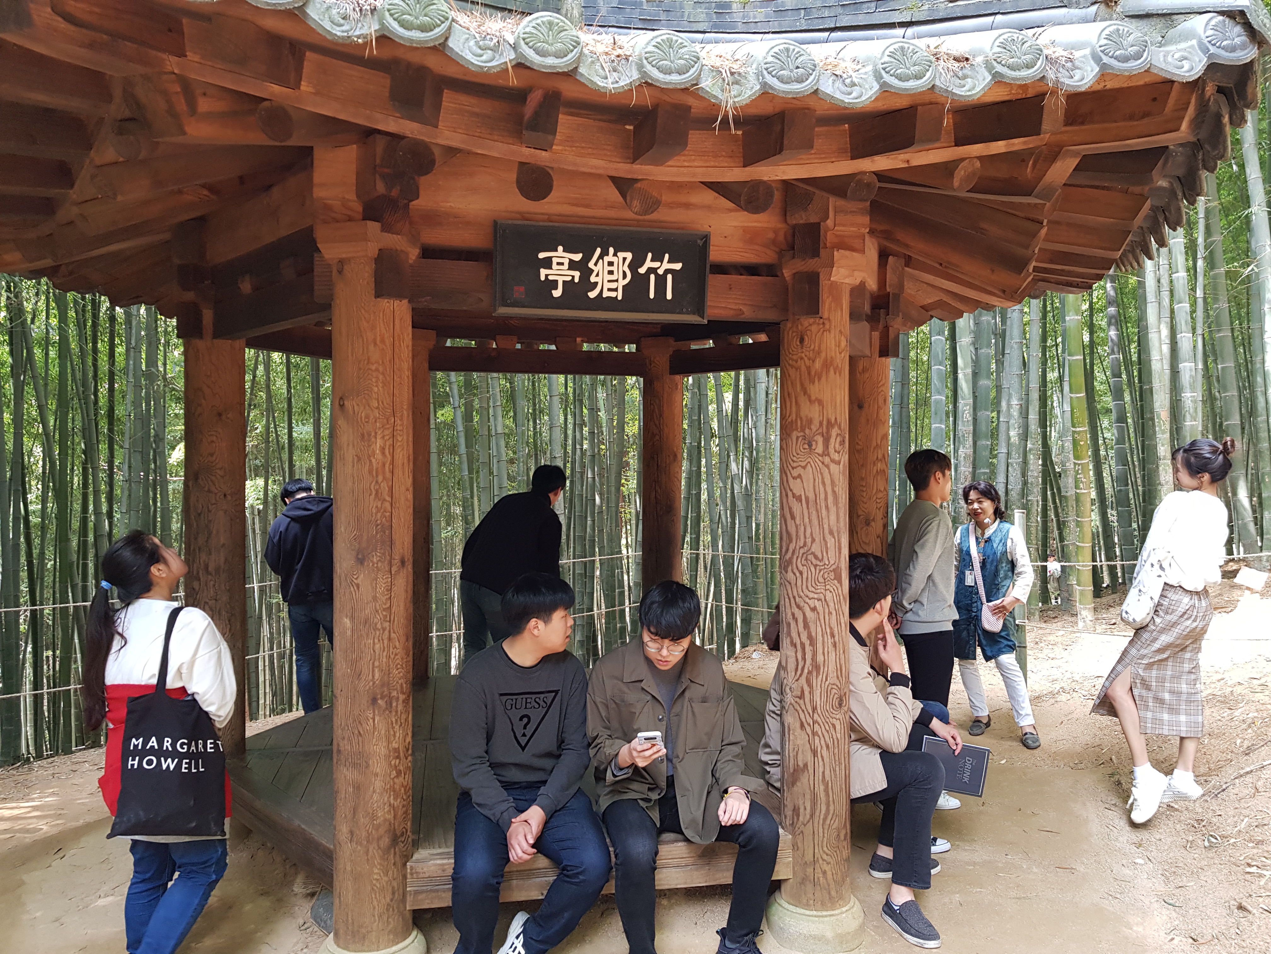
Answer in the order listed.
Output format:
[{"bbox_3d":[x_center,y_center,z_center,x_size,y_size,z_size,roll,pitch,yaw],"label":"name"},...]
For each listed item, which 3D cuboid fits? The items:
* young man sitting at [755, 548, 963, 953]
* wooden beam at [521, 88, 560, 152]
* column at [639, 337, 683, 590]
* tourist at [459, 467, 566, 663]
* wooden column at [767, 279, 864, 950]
[{"bbox_3d":[0.847,0.917,3.580,0.664,1.258,0.629,0,1,19],"label":"young man sitting"},{"bbox_3d":[-0.223,-0.834,2.239,0.075,0.100,0.326,0,13,-9],"label":"wooden beam"},{"bbox_3d":[0.162,0.169,5.785,0.261,2.017,0.261,0,1,0],"label":"column"},{"bbox_3d":[-0.719,0.728,5.600,0.520,1.580,0.600,2,2,41],"label":"tourist"},{"bbox_3d":[0.618,0.446,3.283,0.331,2.213,0.331,0,1,6],"label":"wooden column"}]

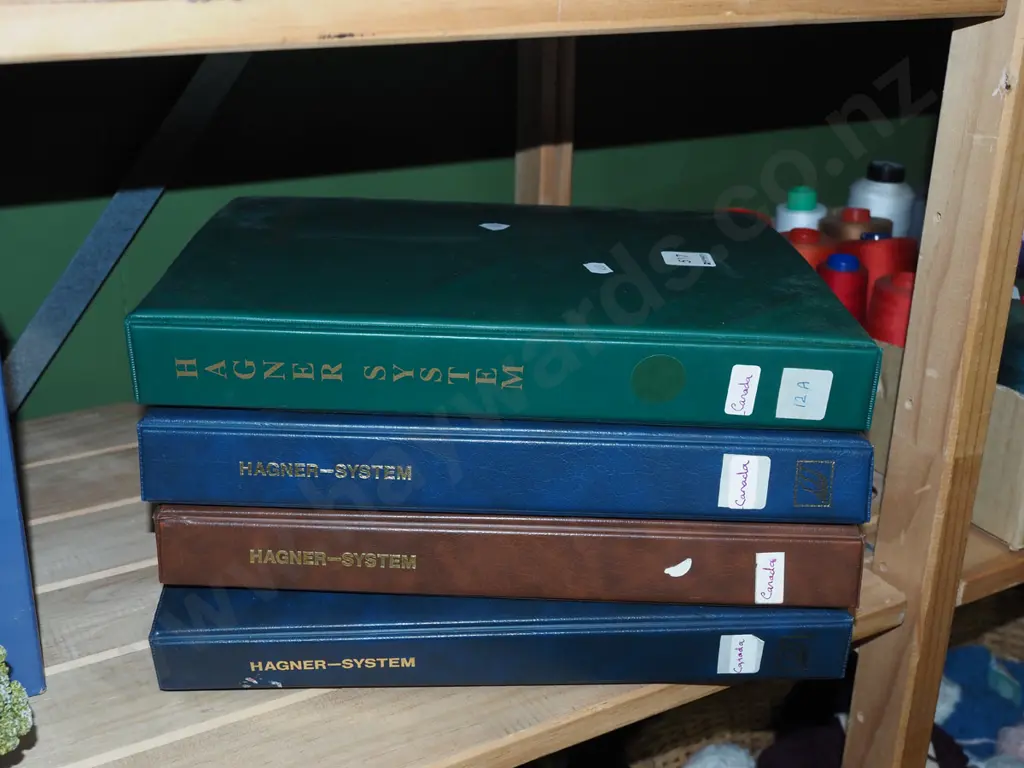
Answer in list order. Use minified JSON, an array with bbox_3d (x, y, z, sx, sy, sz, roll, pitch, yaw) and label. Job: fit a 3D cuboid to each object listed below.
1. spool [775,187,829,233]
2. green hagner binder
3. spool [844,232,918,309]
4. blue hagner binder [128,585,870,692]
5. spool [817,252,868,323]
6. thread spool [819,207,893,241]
[{"bbox_3d":[0.218,-0.098,0.964,0.040,0.107,0.040,1,23,-1],"label":"spool"},{"bbox_3d":[-0.003,-0.052,0.626,0.308,0.042,0.245,2,23,0],"label":"green hagner binder"},{"bbox_3d":[0.227,-0.046,0.793,0.057,0.106,0.057,0,25,0],"label":"spool"},{"bbox_3d":[-0.009,0.070,0.662,0.308,0.037,0.245,0,23,-4],"label":"blue hagner binder"},{"bbox_3d":[0.194,-0.026,0.749,0.045,0.108,0.045,0,25,0],"label":"spool"},{"bbox_3d":[0.225,-0.066,0.833,0.054,0.107,0.054,0,25,0],"label":"thread spool"}]

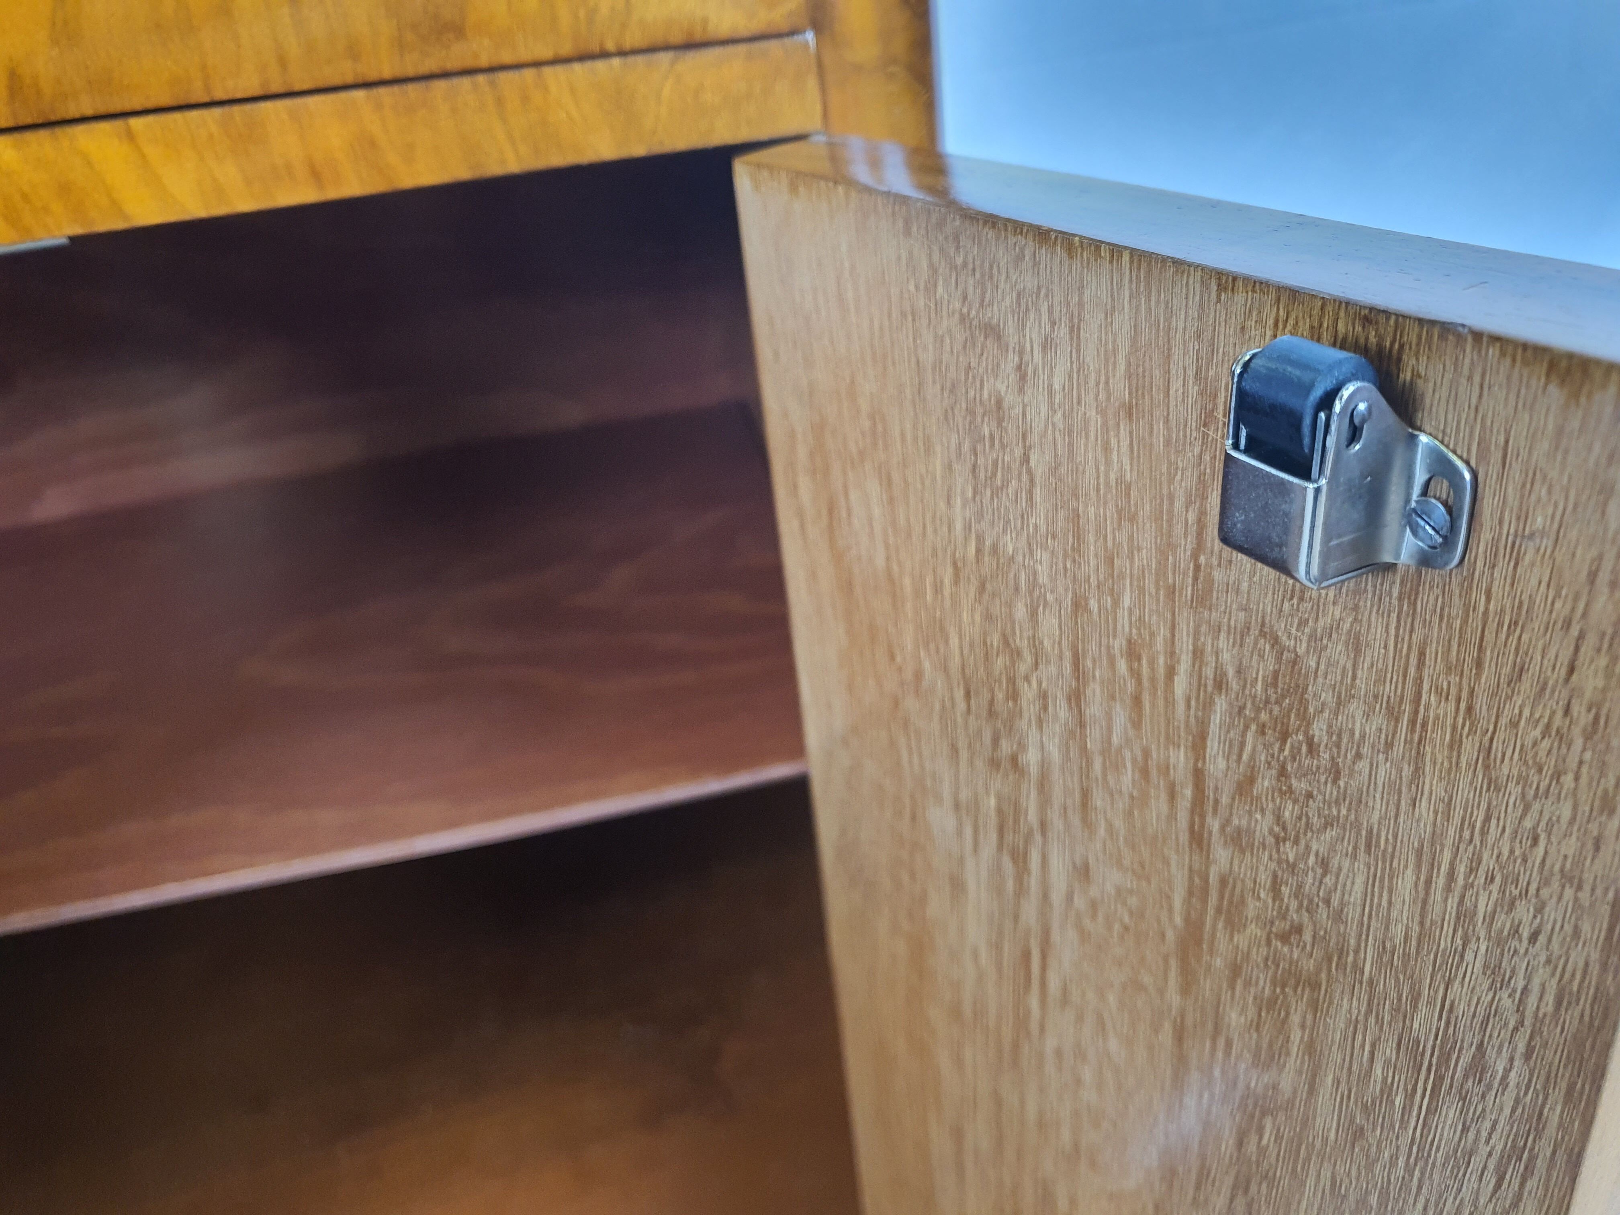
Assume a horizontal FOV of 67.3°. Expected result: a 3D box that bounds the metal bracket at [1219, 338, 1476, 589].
[{"bbox_3d":[0.070,-0.022,0.173,0.016,0.031,0.043,-15,27,-18],"label":"metal bracket"}]

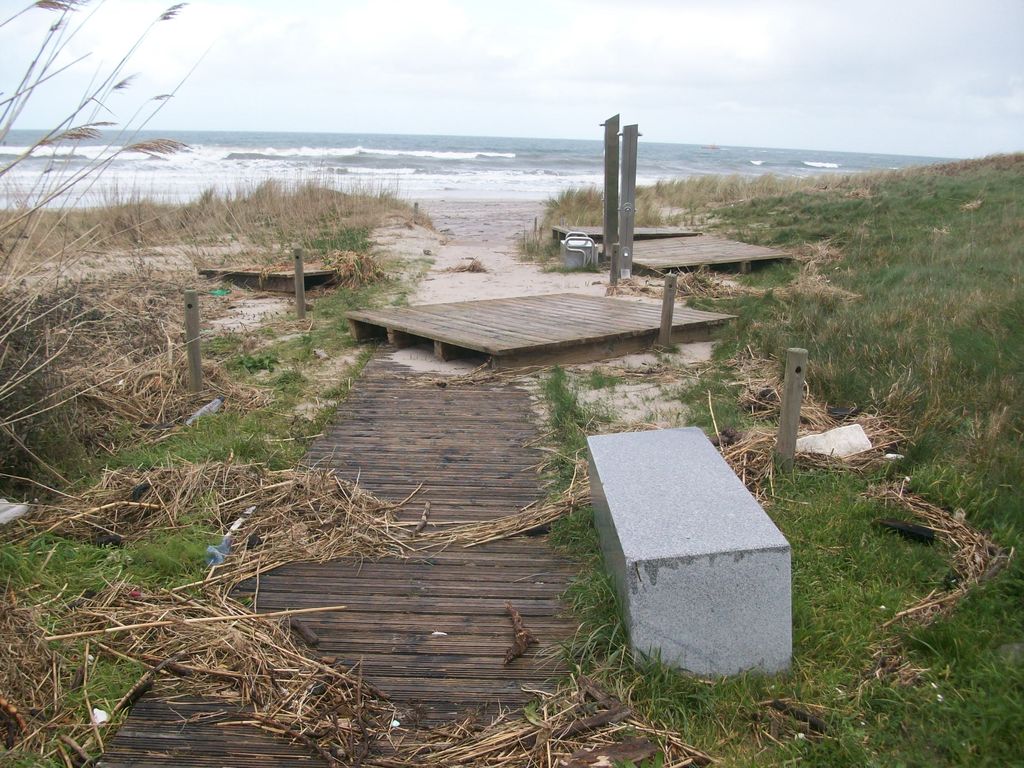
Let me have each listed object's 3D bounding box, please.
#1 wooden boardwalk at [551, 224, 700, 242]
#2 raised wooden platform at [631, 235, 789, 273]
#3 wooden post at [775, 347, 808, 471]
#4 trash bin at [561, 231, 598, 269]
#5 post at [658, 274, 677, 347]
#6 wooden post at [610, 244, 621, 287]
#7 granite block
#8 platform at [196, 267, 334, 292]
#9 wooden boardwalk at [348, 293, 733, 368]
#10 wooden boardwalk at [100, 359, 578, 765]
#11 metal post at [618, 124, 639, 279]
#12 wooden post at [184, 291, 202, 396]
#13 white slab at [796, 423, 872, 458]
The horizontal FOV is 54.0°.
[{"bbox_3d":[2.377,-3.061,21.017,2.650,0.281,1.668,-3,14,-19],"label":"wooden boardwalk"},{"bbox_3d":[2.706,-2.014,15.879,2.150,0.220,2.850,-7,16,-13],"label":"raised wooden platform"},{"bbox_3d":[1.379,0.120,4.947,0.100,0.605,0.100,2,14,0],"label":"wooden post"},{"bbox_3d":[1.030,-2.068,15.329,0.560,0.550,0.480,2,14,0],"label":"trash bin"},{"bbox_3d":[1.420,-0.667,9.169,0.100,0.645,0.100,2,13,0],"label":"post"},{"bbox_3d":[1.426,-1.630,13.848,0.095,0.565,0.095,2,13,0],"label":"wooden post"},{"bbox_3d":[0.627,0.581,3.930,0.515,0.417,1.468,-5,12,0],"label":"granite block"},{"bbox_3d":[-3.094,-1.341,12.847,1.314,0.217,1.099,5,11,18],"label":"platform"},{"bbox_3d":[0.268,-0.507,9.017,2.680,0.190,2.190,-10,16,-38],"label":"wooden boardwalk"},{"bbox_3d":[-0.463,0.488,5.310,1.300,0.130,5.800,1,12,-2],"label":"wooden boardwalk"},{"bbox_3d":[1.625,-2.563,14.126,0.190,2.120,0.180,0,14,0],"label":"metal post"},{"bbox_3d":[-2.144,-0.277,6.743,0.092,0.703,0.092,2,13,0],"label":"wooden post"},{"bbox_3d":[1.647,0.301,5.170,0.370,0.080,0.210,-10,28,-11],"label":"white slab"}]

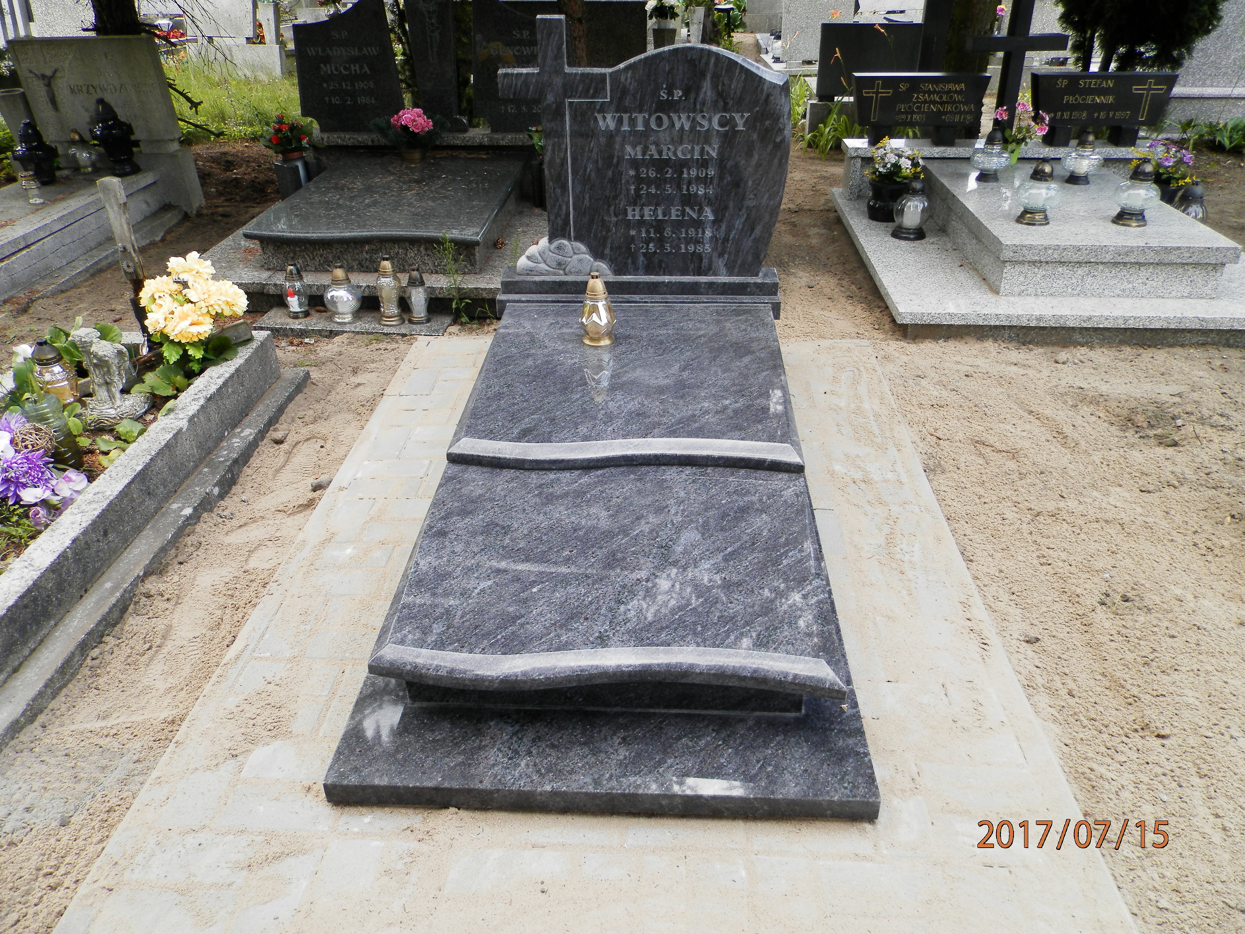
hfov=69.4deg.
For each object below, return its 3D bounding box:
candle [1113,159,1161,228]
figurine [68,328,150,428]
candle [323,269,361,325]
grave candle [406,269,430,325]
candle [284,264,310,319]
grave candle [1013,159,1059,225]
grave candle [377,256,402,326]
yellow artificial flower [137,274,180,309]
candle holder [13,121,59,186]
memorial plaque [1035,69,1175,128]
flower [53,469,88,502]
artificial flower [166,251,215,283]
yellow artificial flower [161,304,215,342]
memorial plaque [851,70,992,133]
[{"bbox_3d":[1.944,-1.039,3.397,0.162,0.232,0.162,1,32,3],"label":"candle"},{"bbox_3d":[-1.461,-0.274,2.563,0.190,0.245,0.150,-12,33,-17],"label":"figurine"},{"bbox_3d":[-1.054,-0.648,3.360,0.142,0.215,0.142,1,31,3],"label":"candle"},{"bbox_3d":[-0.766,-0.638,3.349,0.094,0.201,0.094,1,31,3],"label":"grave candle"},{"bbox_3d":[-1.242,-0.672,3.415,0.085,0.208,0.085,1,32,3],"label":"candle"},{"bbox_3d":[1.589,-1.054,3.430,0.164,0.235,0.164,1,32,3],"label":"grave candle"},{"bbox_3d":[-0.864,-0.654,3.329,0.083,0.256,0.083,1,32,3],"label":"grave candle"},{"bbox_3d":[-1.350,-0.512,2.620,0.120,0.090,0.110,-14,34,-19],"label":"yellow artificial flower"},{"bbox_3d":[-2.808,-1.507,4.309,0.200,0.292,0.190,1,32,3],"label":"candle holder"},{"bbox_3d":[2.248,-1.734,4.240,0.636,0.223,0.095,1,31,3],"label":"memorial plaque"},{"bbox_3d":[-1.282,0.042,2.088,0.080,0.075,0.060,-22,37,-30],"label":"flower"},{"bbox_3d":[-1.247,-0.578,2.600,0.143,0.095,0.130,-15,34,-22],"label":"artificial flower"},{"bbox_3d":[-1.278,-0.423,2.651,0.155,0.105,0.140,-16,34,-23],"label":"yellow artificial flower"},{"bbox_3d":[1.402,-1.746,4.280,0.627,0.220,0.095,1,31,3],"label":"memorial plaque"}]

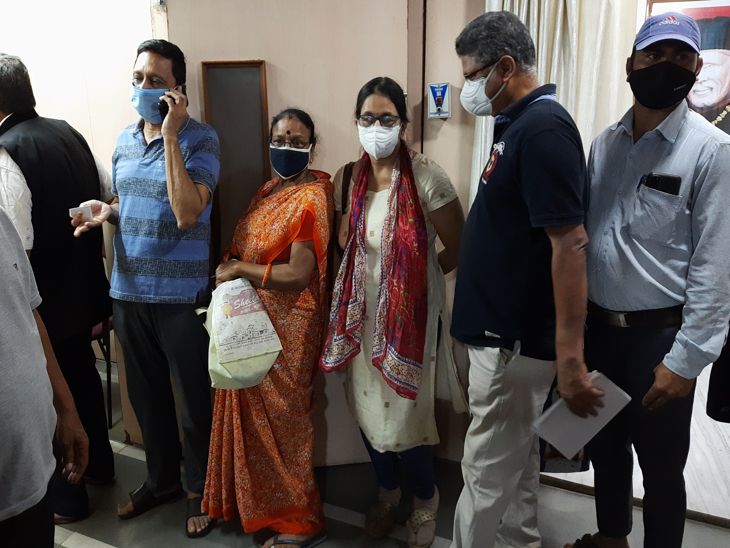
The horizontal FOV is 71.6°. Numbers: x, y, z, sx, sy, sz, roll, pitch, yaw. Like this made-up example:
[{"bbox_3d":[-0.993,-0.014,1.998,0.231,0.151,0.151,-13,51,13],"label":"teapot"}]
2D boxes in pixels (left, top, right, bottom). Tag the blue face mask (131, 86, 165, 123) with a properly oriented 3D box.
[{"bbox_3d":[-0.689,-0.552,1.650,0.140,0.125,0.110,3,12,14],"label":"blue face mask"}]

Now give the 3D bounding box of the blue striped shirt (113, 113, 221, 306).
[{"bbox_3d":[-0.689,-0.214,1.765,0.430,0.640,0.270,3,12,14],"label":"blue striped shirt"}]

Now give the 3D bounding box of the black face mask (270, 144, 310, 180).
[{"bbox_3d":[-0.229,-0.342,1.565,0.135,0.110,0.100,5,12,8],"label":"black face mask"}]

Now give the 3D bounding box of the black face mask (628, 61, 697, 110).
[{"bbox_3d":[0.735,-0.465,1.250,0.160,0.125,0.110,8,13,27],"label":"black face mask"}]

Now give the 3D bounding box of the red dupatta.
[{"bbox_3d":[0.034,-0.015,1.660,0.350,0.830,0.240,2,12,11],"label":"red dupatta"}]

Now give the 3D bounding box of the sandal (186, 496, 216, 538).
[{"bbox_3d":[-0.633,0.895,1.966,0.100,0.085,0.265,-3,12,-12],"label":"sandal"}]

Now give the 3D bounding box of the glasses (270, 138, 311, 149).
[{"bbox_3d":[-0.226,-0.401,1.575,0.135,0.040,0.135,6,15,7],"label":"glasses"}]

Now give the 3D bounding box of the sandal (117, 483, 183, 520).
[{"bbox_3d":[-0.846,0.882,2.033,0.262,0.085,0.100,-10,15,-38],"label":"sandal"}]

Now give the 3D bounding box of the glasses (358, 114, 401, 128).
[{"bbox_3d":[0.051,-0.485,1.610,0.140,0.043,0.140,5,15,9],"label":"glasses"}]

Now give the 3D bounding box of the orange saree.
[{"bbox_3d":[-0.339,0.297,1.780,0.380,1.290,0.410,-11,16,-43],"label":"orange saree"}]

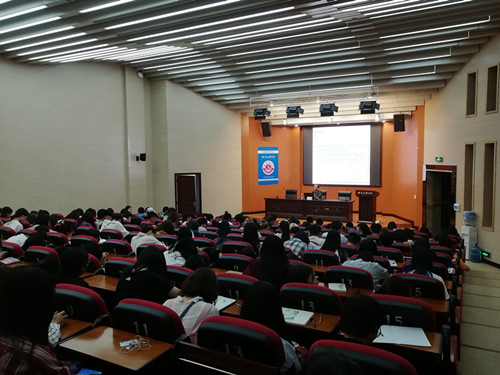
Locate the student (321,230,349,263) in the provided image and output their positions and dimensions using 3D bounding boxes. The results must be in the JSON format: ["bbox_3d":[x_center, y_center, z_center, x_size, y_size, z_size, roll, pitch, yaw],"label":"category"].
[{"bbox_3d":[1.016,1.068,4.862,0.500,1.180,0.750,2,5,29],"label":"student"}]

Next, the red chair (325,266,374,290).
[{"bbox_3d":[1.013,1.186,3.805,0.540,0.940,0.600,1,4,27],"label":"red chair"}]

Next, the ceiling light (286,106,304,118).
[{"bbox_3d":[1.593,-2.625,13.650,0.500,0.400,0.400,1,4,27],"label":"ceiling light"}]

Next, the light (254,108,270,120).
[{"bbox_3d":[0.455,-2.658,14.200,0.500,0.400,0.400,1,4,27],"label":"light"}]

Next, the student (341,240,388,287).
[{"bbox_3d":[1.212,1.111,4.120,0.520,1.130,0.750,2,5,27],"label":"student"}]

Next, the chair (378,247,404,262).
[{"bbox_3d":[1.901,1.254,5.384,0.530,0.960,0.620,2,5,25],"label":"chair"}]

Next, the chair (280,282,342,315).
[{"bbox_3d":[0.539,1.141,3.004,0.530,0.960,0.620,2,5,24],"label":"chair"}]

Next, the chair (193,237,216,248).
[{"bbox_3d":[-0.556,1.150,5.642,0.530,0.960,0.620,2,5,26],"label":"chair"}]

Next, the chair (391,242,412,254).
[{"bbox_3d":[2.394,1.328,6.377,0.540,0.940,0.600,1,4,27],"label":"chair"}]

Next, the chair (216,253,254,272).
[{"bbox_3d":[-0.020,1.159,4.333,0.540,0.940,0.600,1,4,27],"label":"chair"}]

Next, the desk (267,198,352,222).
[{"bbox_3d":[2.342,0.841,15.557,3.522,0.748,0.720,2,5,29],"label":"desk"}]

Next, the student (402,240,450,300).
[{"bbox_3d":[1.611,1.078,3.696,0.460,1.150,0.720,1,4,27],"label":"student"}]

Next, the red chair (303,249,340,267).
[{"bbox_3d":[0.941,1.200,4.842,0.530,0.960,0.620,2,5,26],"label":"red chair"}]

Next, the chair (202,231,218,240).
[{"bbox_3d":[-0.570,1.188,6.682,0.530,0.960,0.620,2,5,26],"label":"chair"}]

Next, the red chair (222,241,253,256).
[{"bbox_3d":[-0.048,1.150,5.216,0.480,0.990,0.600,2,5,29],"label":"red chair"}]

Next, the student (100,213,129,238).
[{"bbox_3d":[-2.381,1.006,6.850,0.520,1.130,0.750,2,5,27],"label":"student"}]

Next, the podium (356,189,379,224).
[{"bbox_3d":[4.417,0.730,14.600,0.800,1.200,0.550,1,5,18],"label":"podium"}]

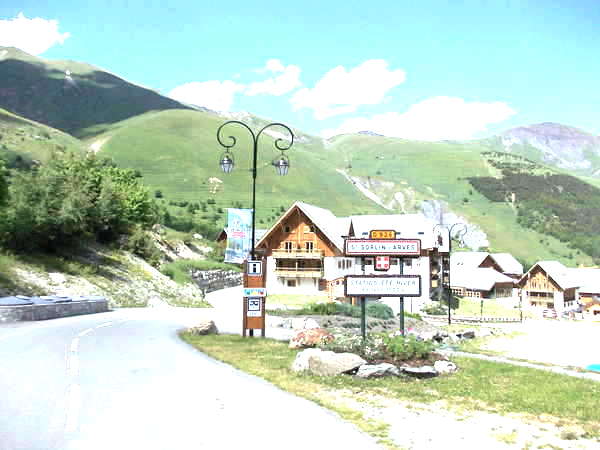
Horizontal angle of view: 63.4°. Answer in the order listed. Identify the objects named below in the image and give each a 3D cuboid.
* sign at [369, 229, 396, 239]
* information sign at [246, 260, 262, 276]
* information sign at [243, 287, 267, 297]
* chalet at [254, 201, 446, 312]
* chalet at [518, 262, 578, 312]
[{"bbox_3d":[1.903,0.213,11.100,0.580,0.210,0.050,0,-5,3],"label":"sign"},{"bbox_3d":[-1.068,1.047,11.600,0.365,0.360,0.040,1,-5,0],"label":"information sign"},{"bbox_3d":[-1.073,1.604,11.600,0.560,0.190,0.050,1,-5,0],"label":"information sign"},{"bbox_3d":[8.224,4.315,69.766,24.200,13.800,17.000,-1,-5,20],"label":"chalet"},{"bbox_3d":[48.074,12.115,93.704,8.200,9.500,11.500,-4,-7,40],"label":"chalet"}]

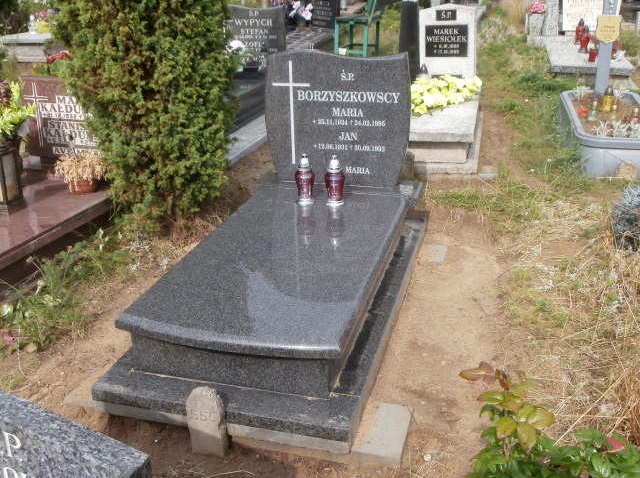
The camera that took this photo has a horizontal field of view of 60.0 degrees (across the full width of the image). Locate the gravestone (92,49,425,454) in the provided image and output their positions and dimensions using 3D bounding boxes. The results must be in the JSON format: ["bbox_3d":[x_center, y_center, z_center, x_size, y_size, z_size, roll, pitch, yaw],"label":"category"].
[{"bbox_3d":[-0.130,-0.215,2.597,1.020,1.140,1.910,4,24,17],"label":"gravestone"}]

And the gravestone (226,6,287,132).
[{"bbox_3d":[-1.131,-2.036,6.500,1.100,1.200,2.150,4,24,17],"label":"gravestone"}]

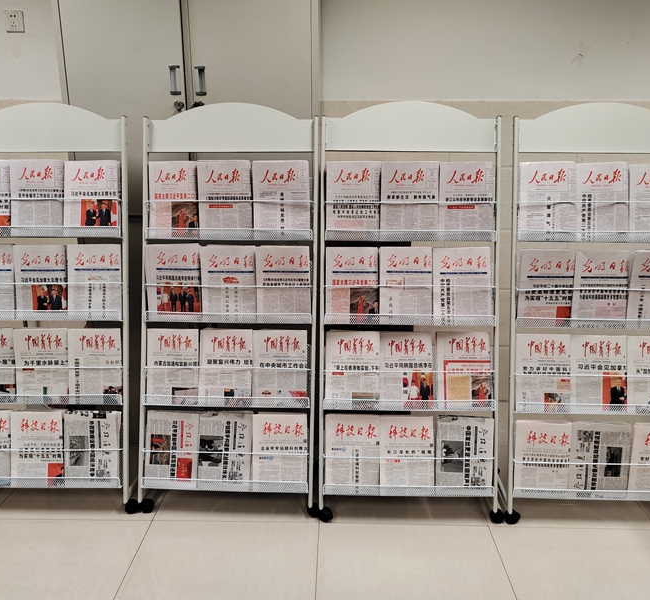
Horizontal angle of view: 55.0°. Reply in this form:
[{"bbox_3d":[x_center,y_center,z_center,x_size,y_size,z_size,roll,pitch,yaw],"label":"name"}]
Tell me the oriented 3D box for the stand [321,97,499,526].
[{"bbox_3d":[0.299,0.052,2.216,0.637,1.460,0.390,0,14,1],"label":"stand"}]

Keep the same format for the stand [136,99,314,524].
[{"bbox_3d":[-0.353,0.042,2.250,0.637,1.460,0.390,1,14,3],"label":"stand"}]

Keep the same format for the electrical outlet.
[{"bbox_3d":[-1.425,-1.279,2.867,0.086,0.086,0.012,1,14,2],"label":"electrical outlet"}]

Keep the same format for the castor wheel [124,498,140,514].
[{"bbox_3d":[-0.713,0.753,2.301,0.050,0.055,0.048,0,14,1],"label":"castor wheel"}]

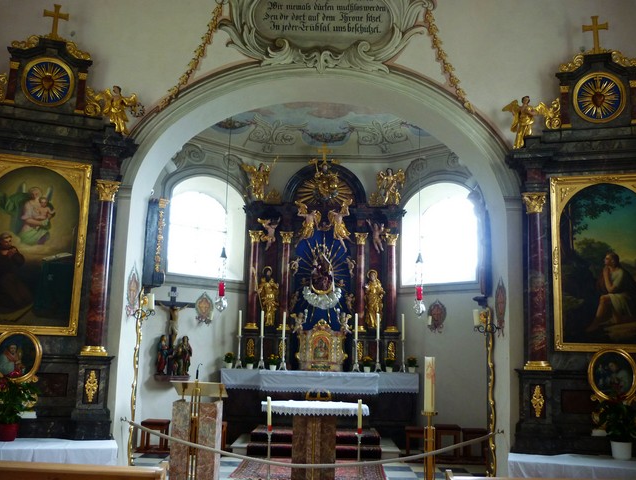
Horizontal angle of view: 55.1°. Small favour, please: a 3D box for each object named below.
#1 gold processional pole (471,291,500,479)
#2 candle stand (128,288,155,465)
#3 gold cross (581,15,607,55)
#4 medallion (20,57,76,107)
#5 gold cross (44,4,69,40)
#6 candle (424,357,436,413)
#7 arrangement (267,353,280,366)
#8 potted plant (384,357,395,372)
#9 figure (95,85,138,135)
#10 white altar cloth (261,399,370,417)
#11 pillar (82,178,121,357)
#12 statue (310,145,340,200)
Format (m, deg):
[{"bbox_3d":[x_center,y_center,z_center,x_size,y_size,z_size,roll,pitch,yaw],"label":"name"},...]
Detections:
[{"bbox_3d":[1.738,1.514,6.348,0.270,1.950,0.200,4,-10,-15],"label":"gold processional pole"},{"bbox_3d":[-1.977,1.662,6.661,0.250,2.262,0.220,2,-9,0],"label":"candle stand"},{"bbox_3d":[2.906,-2.148,6.389,0.265,0.427,0.050,-1,-10,15],"label":"gold cross"},{"bbox_3d":[-2.500,-1.467,5.649,0.460,0.460,0.070,5,-10,-17],"label":"medallion"},{"bbox_3d":[-2.557,-2.128,5.970,0.240,0.325,0.060,4,-9,-13],"label":"gold cross"},{"bbox_3d":[1.201,1.550,6.542,0.110,0.581,0.110,2,-9,0],"label":"candle"},{"bbox_3d":[-0.737,2.020,10.104,0.190,0.260,0.190,2,-9,0],"label":"arrangement"},{"bbox_3d":[1.189,2.062,10.111,0.190,0.250,0.190,2,-9,0],"label":"potted plant"},{"bbox_3d":[-1.870,-1.211,5.660,0.360,0.420,0.200,4,-10,-12],"label":"figure"},{"bbox_3d":[-0.027,1.824,6.643,1.180,0.120,0.570,2,-9,0],"label":"white altar cloth"},{"bbox_3d":[-1.958,0.251,5.515,0.260,1.567,0.260,4,-9,-12],"label":"pillar"},{"bbox_3d":[0.136,-1.228,11.095,0.510,0.950,0.340,2,-9,0],"label":"statue"}]

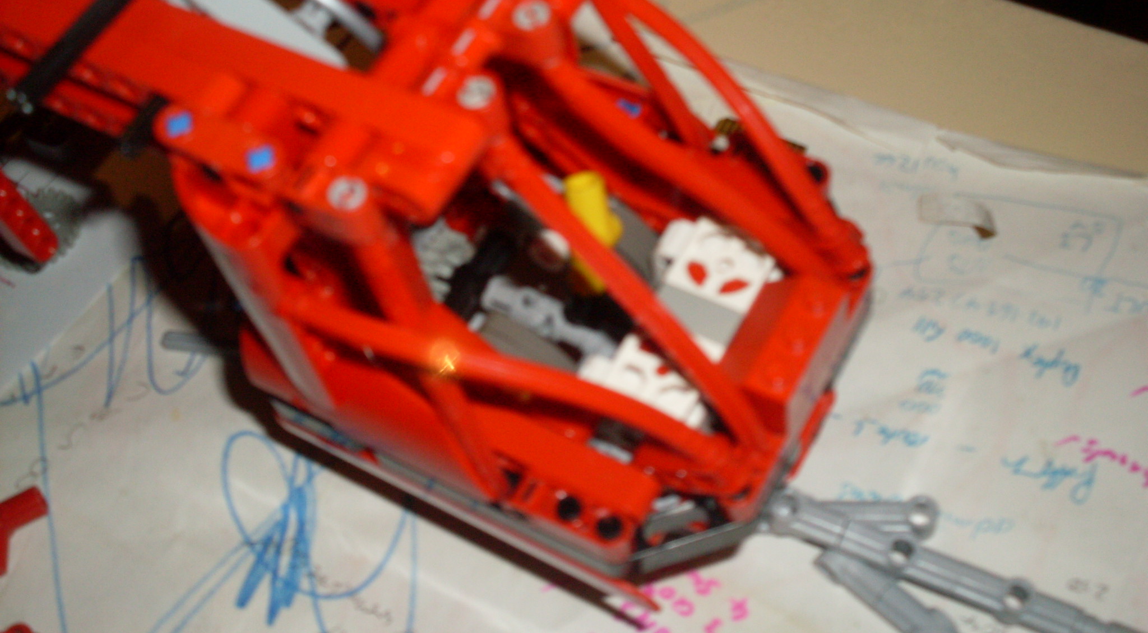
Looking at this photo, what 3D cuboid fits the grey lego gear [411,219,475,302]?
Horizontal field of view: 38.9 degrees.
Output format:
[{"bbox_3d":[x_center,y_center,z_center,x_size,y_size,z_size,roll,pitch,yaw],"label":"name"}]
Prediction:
[{"bbox_3d":[-0.025,-0.011,0.312,0.009,0.017,0.017,24,68,19],"label":"grey lego gear"}]

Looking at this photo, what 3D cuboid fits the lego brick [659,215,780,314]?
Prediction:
[{"bbox_3d":[0.027,-0.008,0.302,0.021,0.009,0.016,24,68,19],"label":"lego brick"}]

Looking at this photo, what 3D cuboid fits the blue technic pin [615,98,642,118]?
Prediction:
[{"bbox_3d":[0.012,-0.036,0.311,0.006,0.016,0.006,23,67,27],"label":"blue technic pin"}]

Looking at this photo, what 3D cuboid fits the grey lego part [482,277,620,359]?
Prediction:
[{"bbox_3d":[-0.004,0.000,0.303,0.028,0.007,0.007,24,68,19],"label":"grey lego part"}]

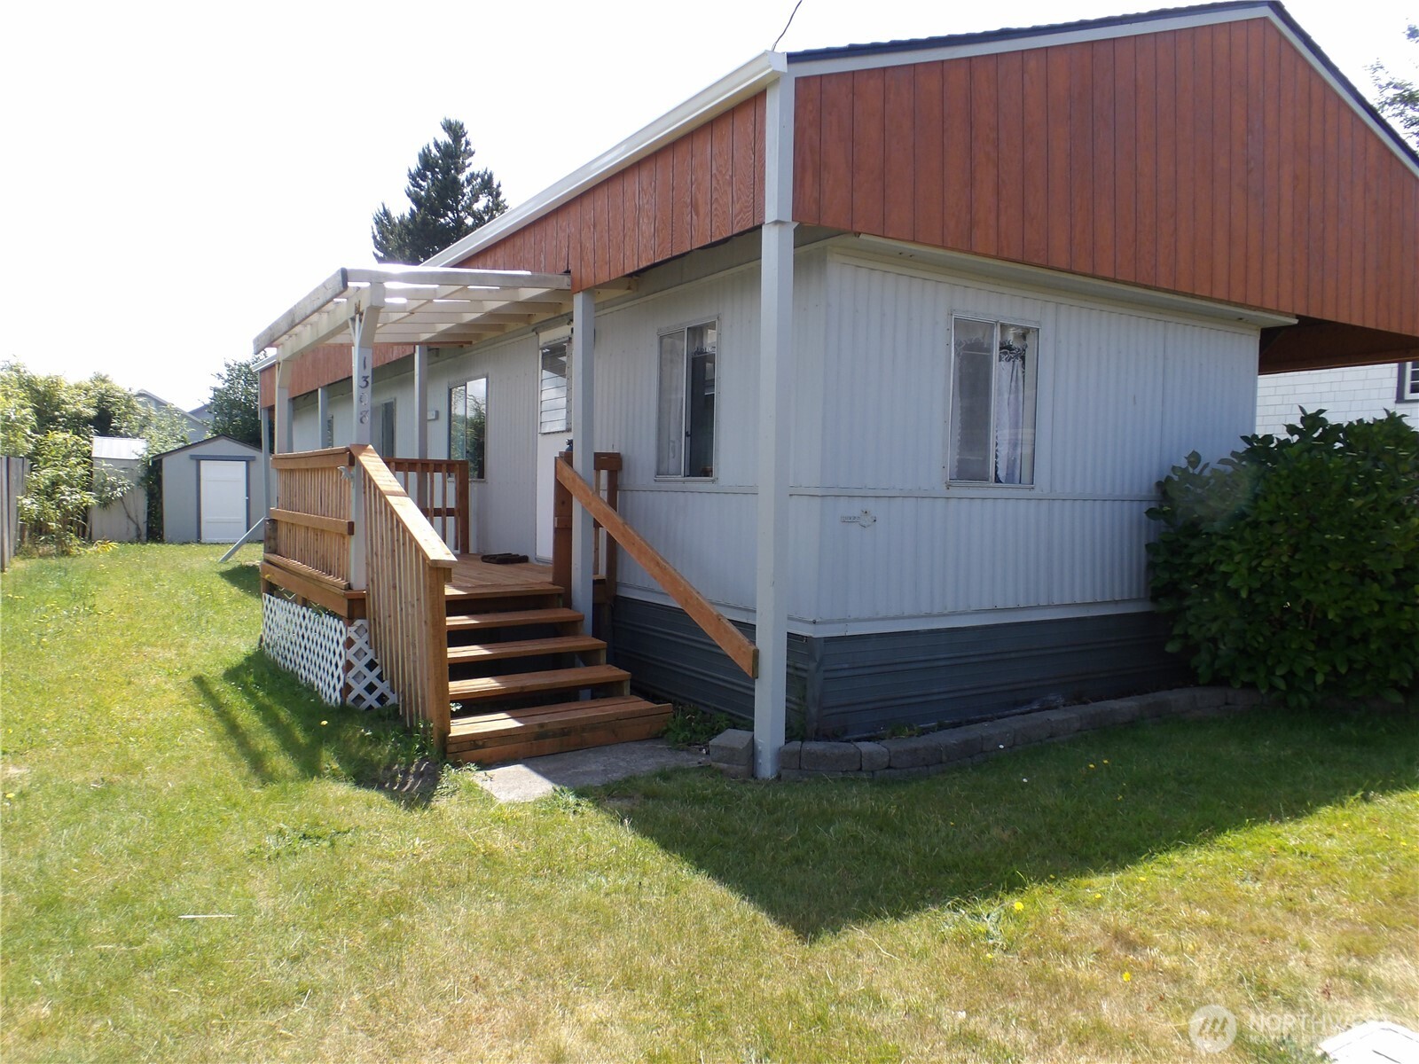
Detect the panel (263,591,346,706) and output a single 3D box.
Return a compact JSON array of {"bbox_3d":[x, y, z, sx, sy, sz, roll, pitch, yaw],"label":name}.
[{"bbox_3d":[-3.187,0.828,7.592,0.034,0.543,3.380,-1,0,-32],"label":"panel"}]

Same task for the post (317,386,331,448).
[{"bbox_3d":[-5.482,-0.669,14.016,0.100,2.760,0.150,-1,3,-32],"label":"post"}]

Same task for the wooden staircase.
[{"bbox_3d":[-1.155,0.766,5.816,1.260,0.730,1.460,-1,3,-32],"label":"wooden staircase"}]

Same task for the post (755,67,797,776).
[{"bbox_3d":[0.330,-0.472,4.790,0.105,3.350,0.150,-1,3,-32],"label":"post"}]

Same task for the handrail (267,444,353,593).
[{"bbox_3d":[-3.099,-0.149,7.548,0.140,0.925,3.370,-1,3,-32],"label":"handrail"}]

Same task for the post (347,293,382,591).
[{"bbox_3d":[-2.156,-0.527,6.096,0.100,1.805,0.110,-1,3,-32],"label":"post"}]

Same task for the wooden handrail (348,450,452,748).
[{"bbox_3d":[-1.742,0.310,5.555,0.200,1.610,1.450,-1,3,-32],"label":"wooden handrail"}]

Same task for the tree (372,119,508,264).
[{"bbox_3d":[-8.332,-6.497,31.051,5.800,13.000,5.800,-1,3,-32],"label":"tree"}]

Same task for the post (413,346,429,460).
[{"bbox_3d":[-2.896,-0.448,9.913,0.100,2.710,0.140,-1,3,-32],"label":"post"}]

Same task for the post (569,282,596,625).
[{"bbox_3d":[-0.856,-0.269,6.676,0.100,2.680,0.140,-1,3,-32],"label":"post"}]

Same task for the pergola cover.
[{"bbox_3d":[-2.369,-1.652,7.936,1.910,0.430,3.900,-1,3,-32],"label":"pergola cover"}]

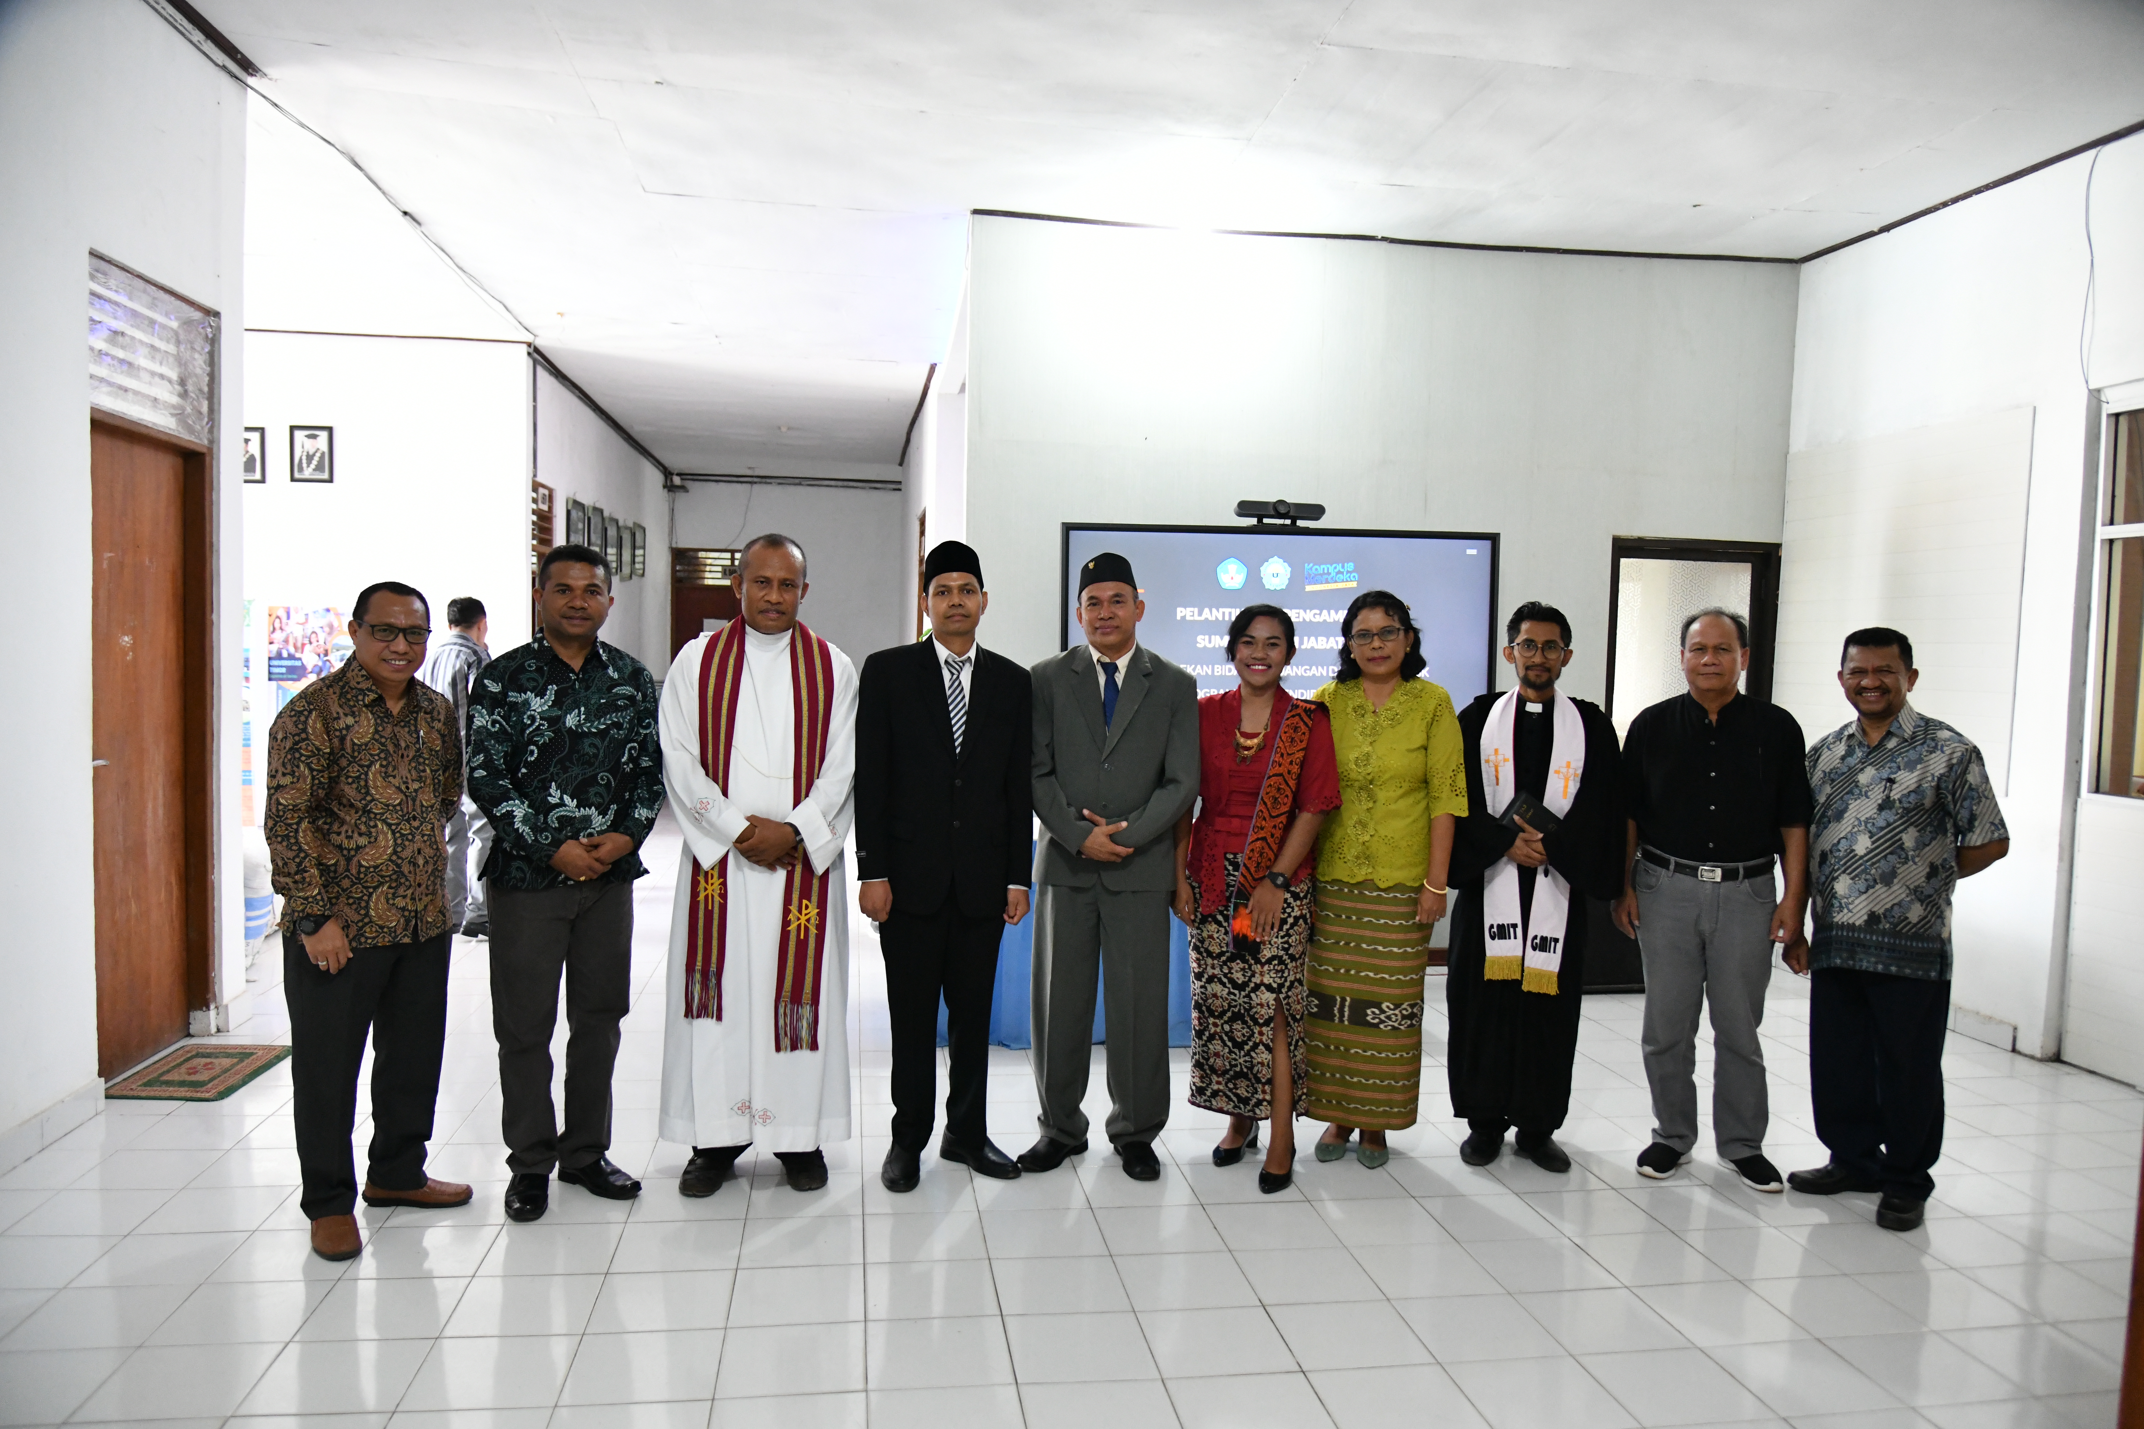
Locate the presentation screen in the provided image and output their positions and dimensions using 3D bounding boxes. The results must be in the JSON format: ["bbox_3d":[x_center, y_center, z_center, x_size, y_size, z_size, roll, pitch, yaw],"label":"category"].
[{"bbox_3d":[0.914,-0.239,6.293,1.955,1.150,0.090,1,3,-6],"label":"presentation screen"}]

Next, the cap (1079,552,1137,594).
[{"bbox_3d":[0.106,-0.408,4.120,0.168,0.105,0.215,2,-7,6],"label":"cap"}]

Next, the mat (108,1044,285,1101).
[{"bbox_3d":[-2.908,1.195,4.774,0.410,0.012,0.610,1,3,-9],"label":"mat"}]

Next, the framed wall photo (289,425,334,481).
[{"bbox_3d":[-5.041,-1.733,9.474,0.275,0.360,0.025,1,3,-9],"label":"framed wall photo"}]

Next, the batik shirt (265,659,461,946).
[{"bbox_3d":[-1.795,0.221,3.620,0.340,0.720,0.510,3,3,38],"label":"batik shirt"}]

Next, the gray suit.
[{"bbox_3d":[0.124,0.521,4.150,0.500,1.480,0.330,2,3,7],"label":"gray suit"}]

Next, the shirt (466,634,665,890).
[{"bbox_3d":[-1.345,0.124,3.777,0.500,0.674,0.330,0,3,-24],"label":"shirt"}]

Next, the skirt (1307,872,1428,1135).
[{"bbox_3d":[0.877,0.830,4.242,0.400,0.828,0.300,2,3,17],"label":"skirt"}]

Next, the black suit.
[{"bbox_3d":[-0.360,0.514,4.030,0.470,1.450,0.320,1,3,-12],"label":"black suit"}]

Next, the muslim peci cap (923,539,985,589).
[{"bbox_3d":[-0.335,-0.420,4.050,0.175,0.115,0.215,1,-7,-2],"label":"muslim peci cap"}]

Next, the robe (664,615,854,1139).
[{"bbox_3d":[-0.865,0.475,3.936,0.530,1.446,0.380,1,3,-17],"label":"robe"}]

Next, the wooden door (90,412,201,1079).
[{"bbox_3d":[-3.147,0.143,4.775,0.055,2.100,0.770,1,3,-9],"label":"wooden door"}]

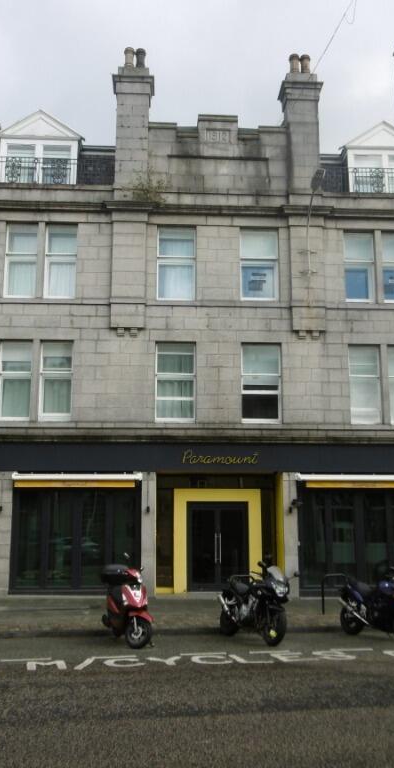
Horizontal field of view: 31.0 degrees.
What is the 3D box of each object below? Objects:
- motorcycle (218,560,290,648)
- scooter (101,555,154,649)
[{"bbox_3d":[0.894,3.651,11.928,0.790,1.260,2.100,5,-12,-26],"label":"motorcycle"},{"bbox_3d":[-1.157,3.653,11.827,0.720,1.240,1.900,4,-11,-20],"label":"scooter"}]

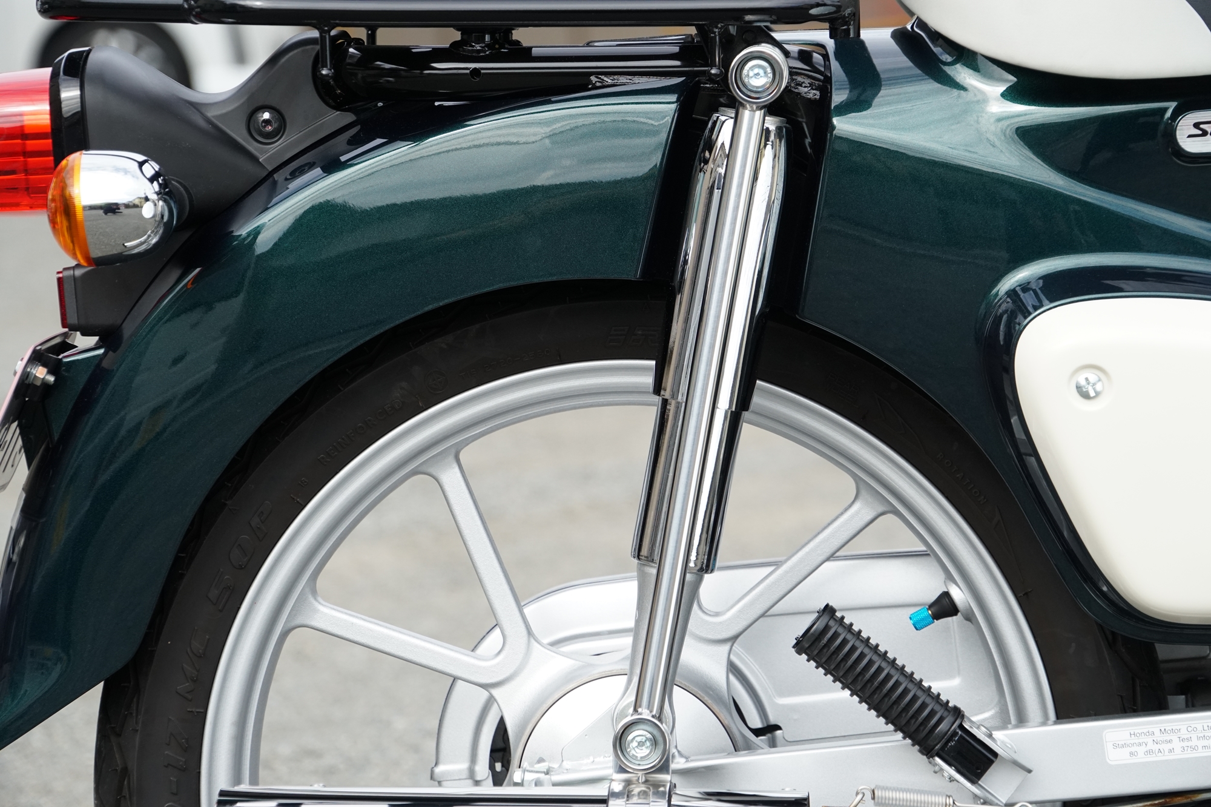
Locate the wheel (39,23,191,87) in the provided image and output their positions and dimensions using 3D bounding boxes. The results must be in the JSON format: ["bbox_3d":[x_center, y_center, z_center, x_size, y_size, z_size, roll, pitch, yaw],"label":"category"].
[{"bbox_3d":[-1.997,-1.291,21.500,0.620,0.620,0.200,0,5,-3],"label":"wheel"}]

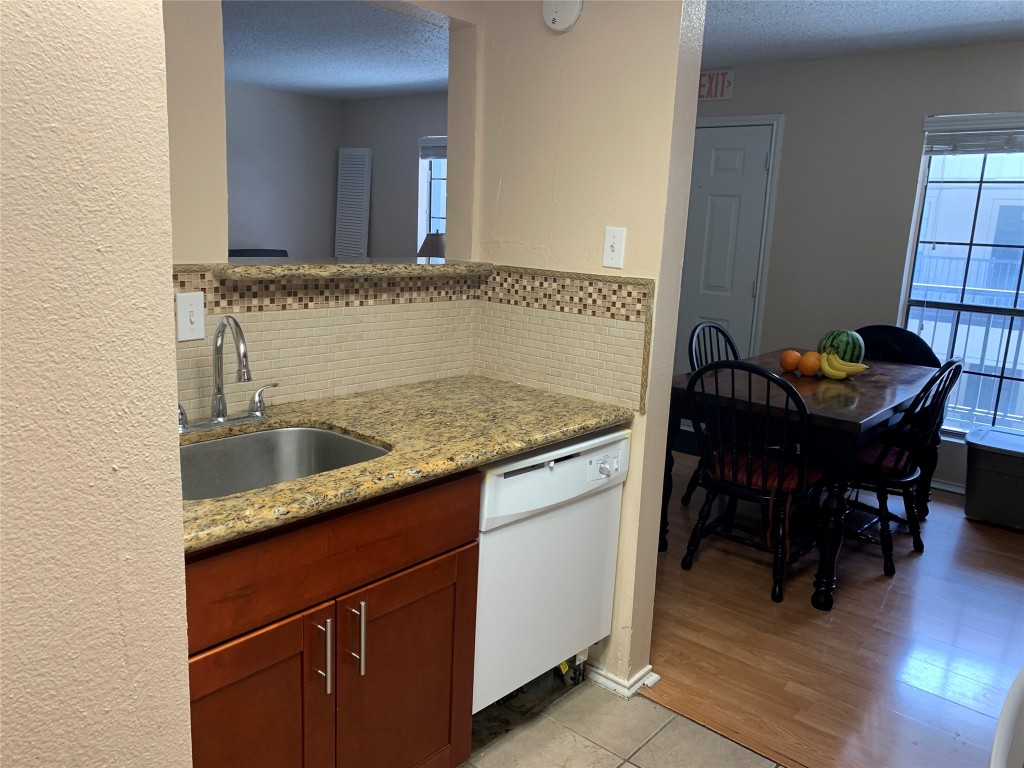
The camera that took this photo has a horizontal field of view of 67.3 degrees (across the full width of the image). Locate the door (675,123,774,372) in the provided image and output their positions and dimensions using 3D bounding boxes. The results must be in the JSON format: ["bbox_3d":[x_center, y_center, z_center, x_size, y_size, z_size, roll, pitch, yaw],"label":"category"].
[{"bbox_3d":[1.267,-0.692,5.349,0.915,2.060,0.045,12,15,40],"label":"door"}]

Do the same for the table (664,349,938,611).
[{"bbox_3d":[1.427,0.340,3.707,0.900,0.760,1.585,12,15,40],"label":"table"}]

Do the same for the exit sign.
[{"bbox_3d":[1.308,-1.956,5.048,0.305,0.188,0.025,12,15,40],"label":"exit sign"}]

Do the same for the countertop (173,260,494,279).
[{"bbox_3d":[-0.487,-0.341,2.242,0.295,0.042,0.965,12,15,40],"label":"countertop"}]

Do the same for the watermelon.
[{"bbox_3d":[1.583,-0.156,3.704,0.225,0.222,0.245,12,15,38],"label":"watermelon"}]

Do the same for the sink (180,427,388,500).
[{"bbox_3d":[-0.568,0.273,1.707,0.430,0.206,0.560,12,15,40],"label":"sink"}]

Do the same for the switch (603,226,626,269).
[{"bbox_3d":[0.290,-0.388,2.193,0.070,0.114,0.012,12,15,40],"label":"switch"}]

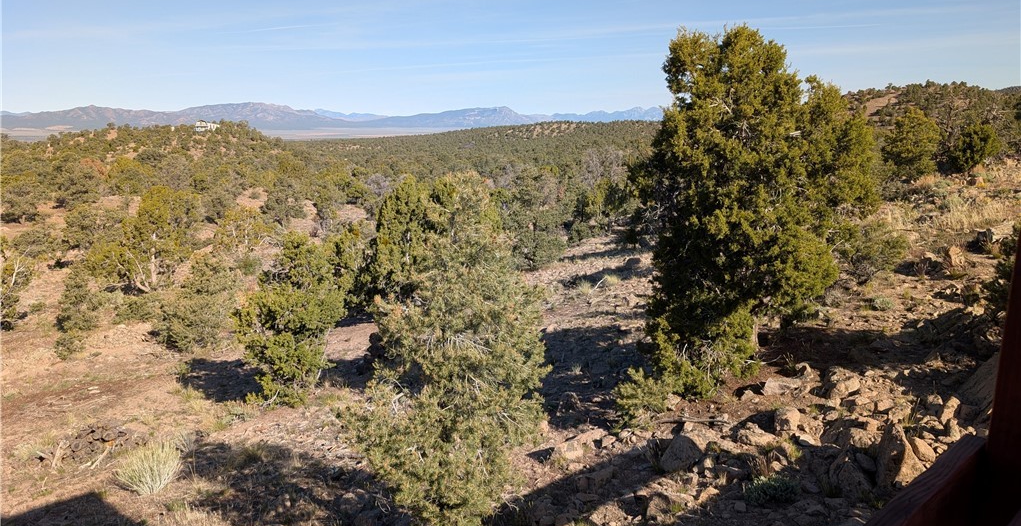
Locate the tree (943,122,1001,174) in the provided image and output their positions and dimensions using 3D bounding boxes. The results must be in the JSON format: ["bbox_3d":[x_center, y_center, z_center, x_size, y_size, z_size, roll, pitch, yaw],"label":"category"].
[{"bbox_3d":[21.872,-5.443,33.386,2.373,2.404,2.255,7,13,32],"label":"tree"}]

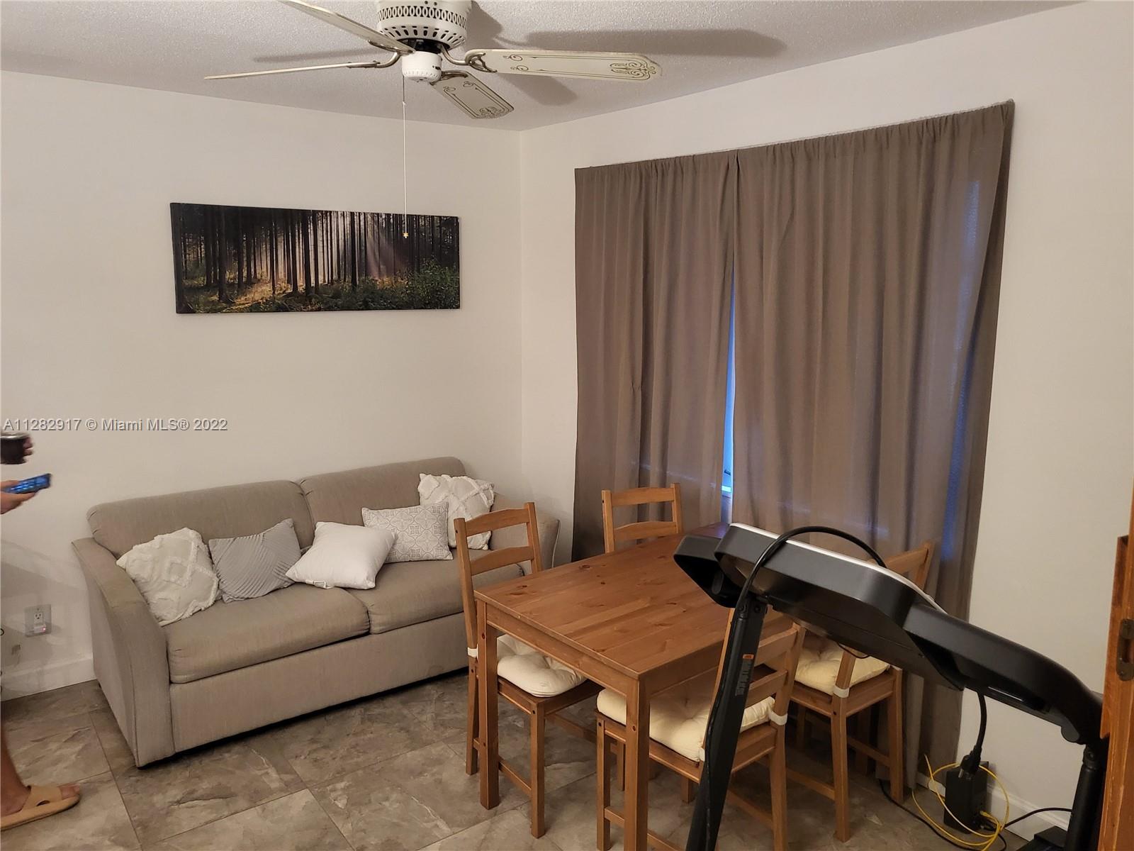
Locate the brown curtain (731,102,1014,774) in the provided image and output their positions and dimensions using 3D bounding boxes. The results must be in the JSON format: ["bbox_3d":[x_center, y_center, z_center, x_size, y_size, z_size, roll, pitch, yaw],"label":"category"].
[{"bbox_3d":[0.943,0.077,2.998,0.110,2.150,1.070,-7,13,-35],"label":"brown curtain"}]

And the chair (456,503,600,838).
[{"bbox_3d":[-0.072,0.776,2.874,0.410,0.905,0.490,-8,13,-38],"label":"chair"}]

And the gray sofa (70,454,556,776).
[{"bbox_3d":[-1.023,0.674,3.717,1.840,0.785,0.865,-7,13,-35],"label":"gray sofa"}]

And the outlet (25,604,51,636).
[{"bbox_3d":[-2.148,0.798,3.462,0.090,0.117,0.020,-7,13,-35],"label":"outlet"}]

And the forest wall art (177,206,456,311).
[{"bbox_3d":[-1.092,-0.759,3.933,1.335,0.457,0.032,-7,13,-35],"label":"forest wall art"}]

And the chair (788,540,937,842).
[{"bbox_3d":[0.870,0.794,2.812,0.410,0.905,0.490,-8,13,-38],"label":"chair"}]

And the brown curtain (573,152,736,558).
[{"bbox_3d":[0.355,-0.076,3.799,0.100,2.150,1.070,-7,13,-35],"label":"brown curtain"}]

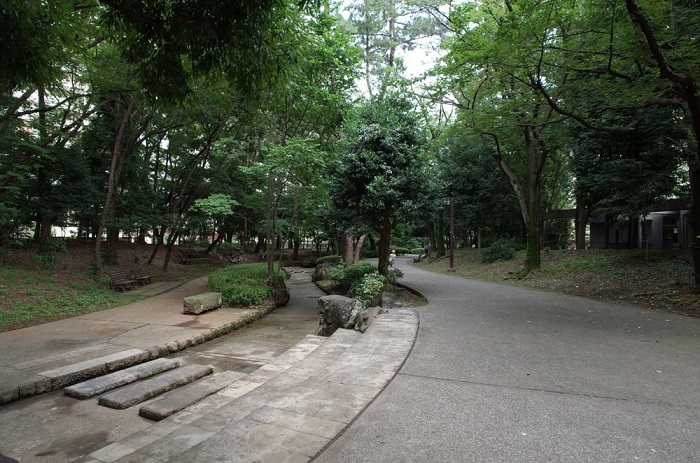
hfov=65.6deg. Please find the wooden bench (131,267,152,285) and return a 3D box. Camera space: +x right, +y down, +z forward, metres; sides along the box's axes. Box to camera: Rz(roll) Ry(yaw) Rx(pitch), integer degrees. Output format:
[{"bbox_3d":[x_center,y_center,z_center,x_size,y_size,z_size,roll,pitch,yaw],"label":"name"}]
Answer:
[{"bbox_3d":[-9.866,2.106,25.700,0.600,0.760,1.500,0,-2,5],"label":"wooden bench"}]

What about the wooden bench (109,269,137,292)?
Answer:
[{"bbox_3d":[-9.635,2.105,23.000,0.600,0.760,1.500,0,-2,5],"label":"wooden bench"}]

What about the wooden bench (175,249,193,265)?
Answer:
[{"bbox_3d":[-9.934,1.526,32.500,0.600,0.760,1.500,0,-2,9],"label":"wooden bench"}]

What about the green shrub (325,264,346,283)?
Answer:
[{"bbox_3d":[-0.614,1.779,23.000,1.000,0.800,1.000,0,-2,0],"label":"green shrub"}]

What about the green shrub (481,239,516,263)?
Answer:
[{"bbox_3d":[9.297,1.189,34.000,2.000,1.450,2.200,0,-2,0],"label":"green shrub"}]

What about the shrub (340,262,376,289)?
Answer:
[{"bbox_3d":[0.316,1.674,20.200,1.300,1.000,1.350,0,-2,0],"label":"shrub"}]

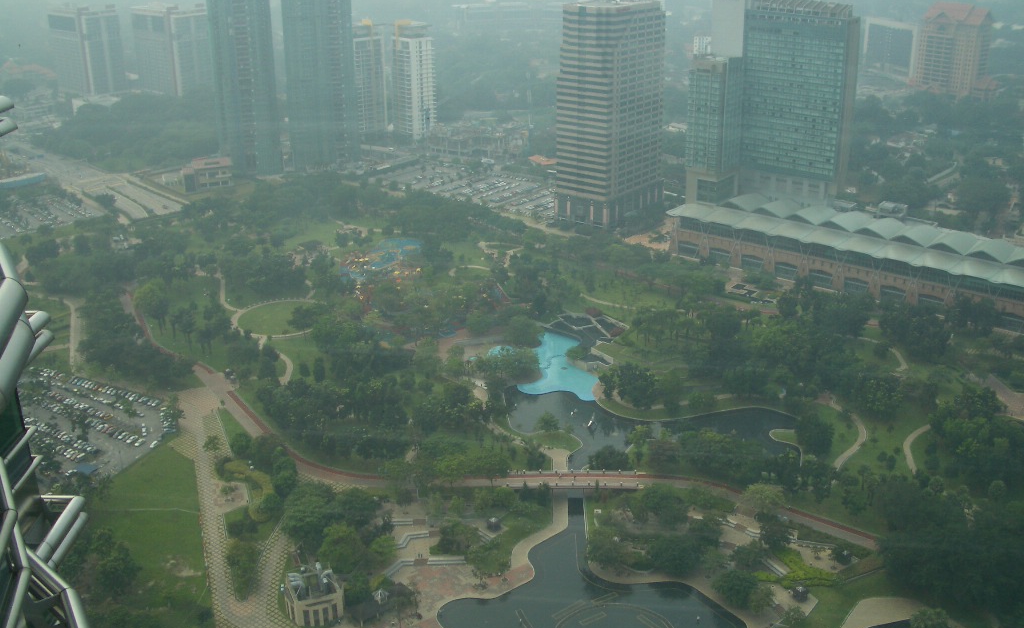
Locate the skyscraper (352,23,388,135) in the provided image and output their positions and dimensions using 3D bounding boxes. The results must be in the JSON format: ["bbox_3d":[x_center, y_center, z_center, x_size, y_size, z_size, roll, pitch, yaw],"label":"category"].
[{"bbox_3d":[-116.430,-185.490,819.130,31.000,89.000,24.000,-20,28,-39],"label":"skyscraper"}]

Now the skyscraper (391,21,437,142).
[{"bbox_3d":[-76.000,-179.620,807.360,26.000,93.000,24.000,20,29,41],"label":"skyscraper"}]

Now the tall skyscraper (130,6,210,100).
[{"bbox_3d":[-338.800,-266.590,1041.270,55.000,86.000,53.000,13,25,31],"label":"tall skyscraper"}]

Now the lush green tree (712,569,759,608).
[{"bbox_3d":[58.810,72.370,272.470,12.000,10.000,12.000,5,22,13],"label":"lush green tree"}]

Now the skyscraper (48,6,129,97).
[{"bbox_3d":[-410.040,-253.700,1002.190,60.000,85.000,37.000,16,27,37],"label":"skyscraper"}]

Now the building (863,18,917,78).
[{"bbox_3d":[427.770,-296.380,1156.800,20.000,58.000,81.000,-6,22,-15],"label":"building"}]

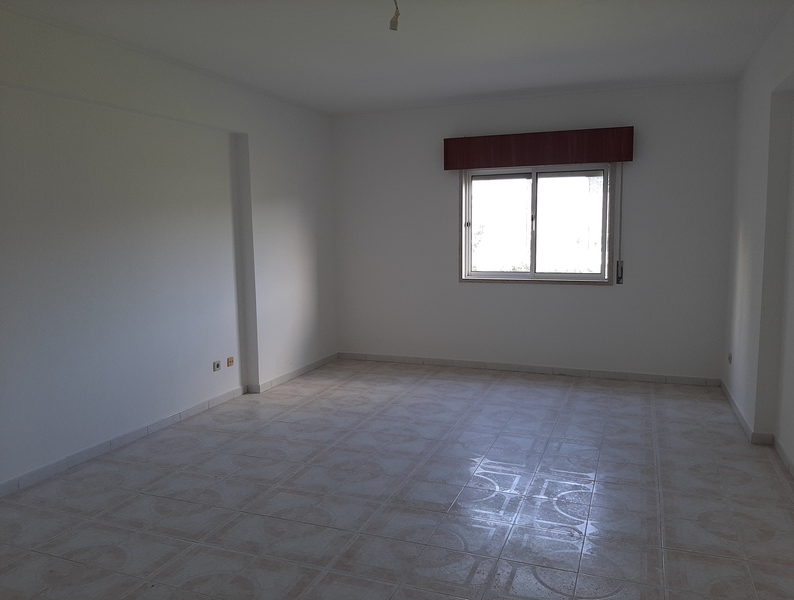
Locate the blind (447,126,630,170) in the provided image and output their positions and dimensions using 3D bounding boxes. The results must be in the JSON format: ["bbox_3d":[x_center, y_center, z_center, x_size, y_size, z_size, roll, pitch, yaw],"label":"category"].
[{"bbox_3d":[1.264,-1.373,5.723,1.695,0.294,0.090,2,8,21],"label":"blind"}]

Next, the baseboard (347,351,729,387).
[{"bbox_3d":[1.092,0.666,6.105,3.712,0.071,0.015,2,8,21],"label":"baseboard"}]

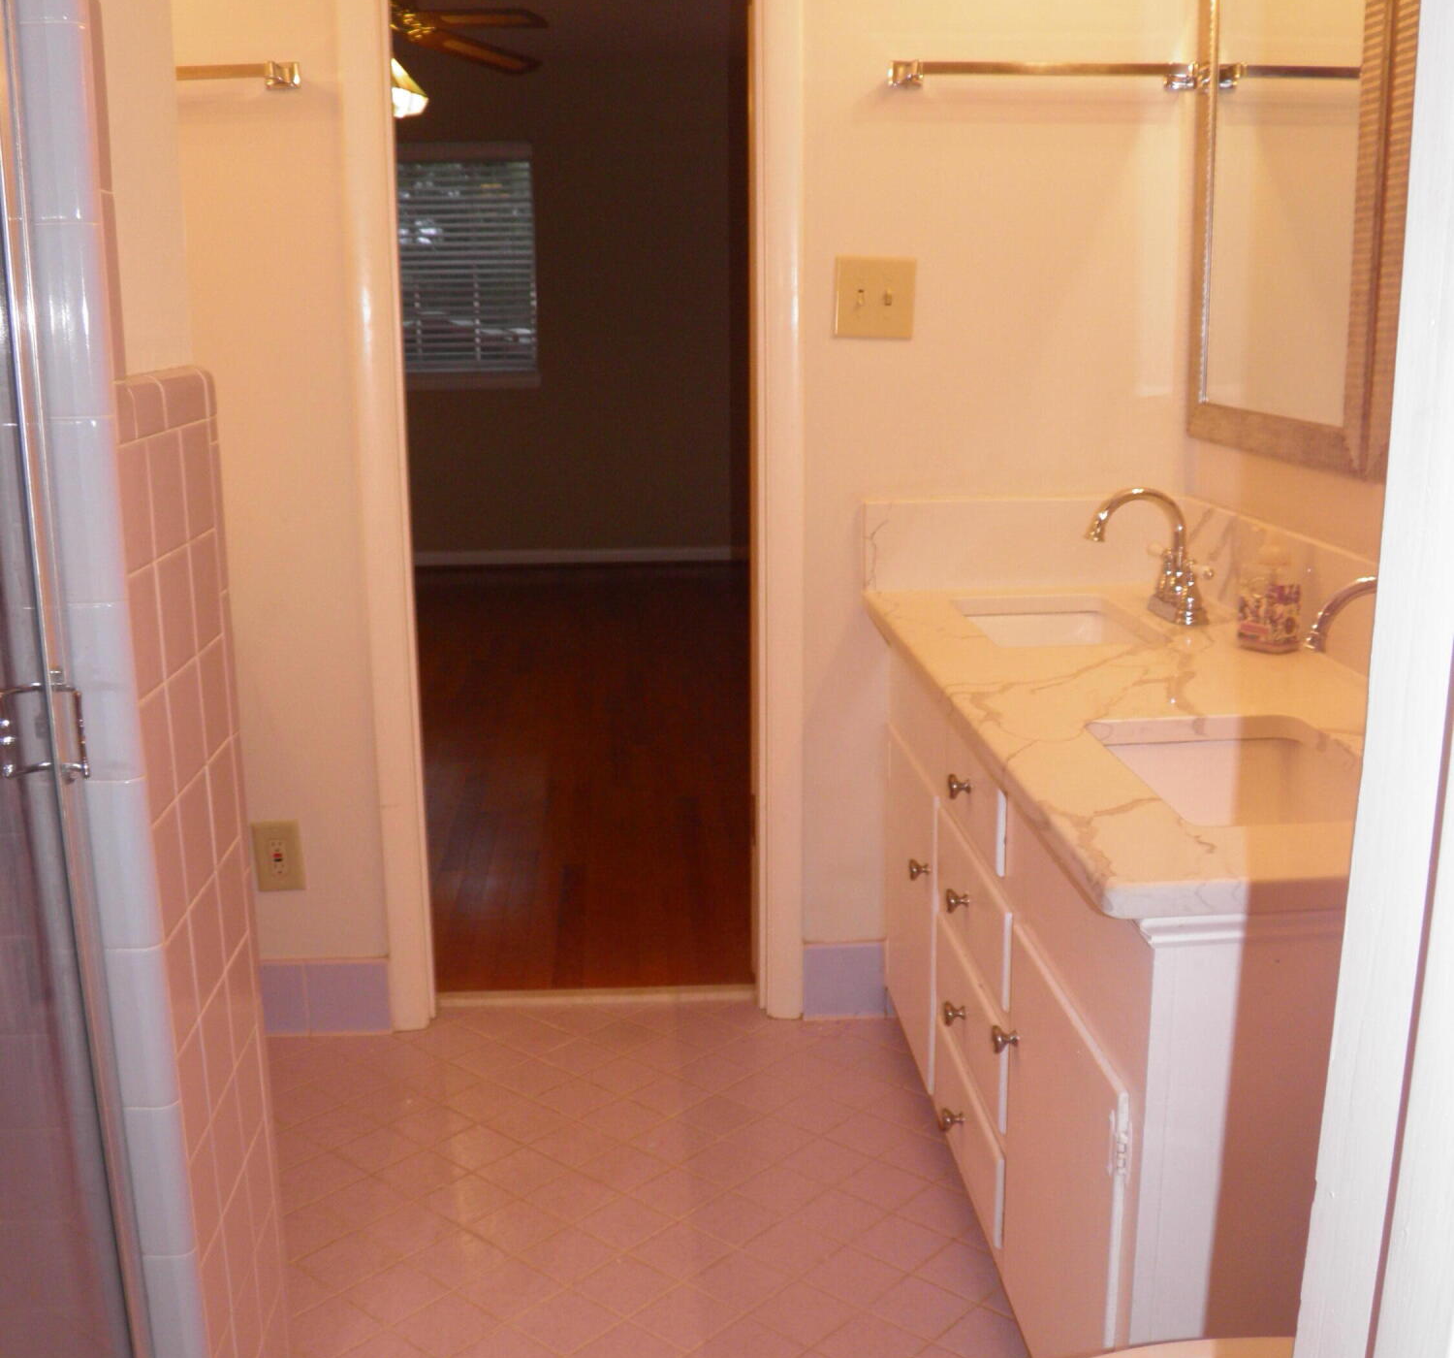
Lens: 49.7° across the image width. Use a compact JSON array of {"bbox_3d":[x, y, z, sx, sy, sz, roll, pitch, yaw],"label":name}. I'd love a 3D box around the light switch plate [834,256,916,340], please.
[{"bbox_3d":[0.254,-0.653,2.692,0.137,0.132,0.014,-1,13,-3],"label":"light switch plate"}]

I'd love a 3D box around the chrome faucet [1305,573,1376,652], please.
[{"bbox_3d":[0.717,-0.013,1.681,0.195,0.214,0.220,-1,13,-3],"label":"chrome faucet"}]

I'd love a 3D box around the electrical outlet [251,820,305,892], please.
[{"bbox_3d":[-0.816,0.323,2.855,0.082,0.131,0.010,-1,13,-3],"label":"electrical outlet"}]

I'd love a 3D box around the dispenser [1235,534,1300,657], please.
[{"bbox_3d":[0.795,-0.128,2.296,0.057,0.168,0.076,-9,15,-32],"label":"dispenser"}]

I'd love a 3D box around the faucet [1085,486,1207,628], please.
[{"bbox_3d":[0.671,-0.205,2.544,0.195,0.214,0.220,-1,13,-3],"label":"faucet"}]

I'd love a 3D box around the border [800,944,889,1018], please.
[{"bbox_3d":[0.224,0.573,2.963,0.164,0.149,0.013,-1,13,-3],"label":"border"}]

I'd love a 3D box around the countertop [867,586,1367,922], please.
[{"bbox_3d":[0.576,0.024,2.090,0.585,0.036,1.505,-1,13,-3],"label":"countertop"}]

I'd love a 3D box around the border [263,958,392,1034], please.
[{"bbox_3d":[-0.749,0.596,2.917,0.247,0.146,0.013,-1,13,-3],"label":"border"}]

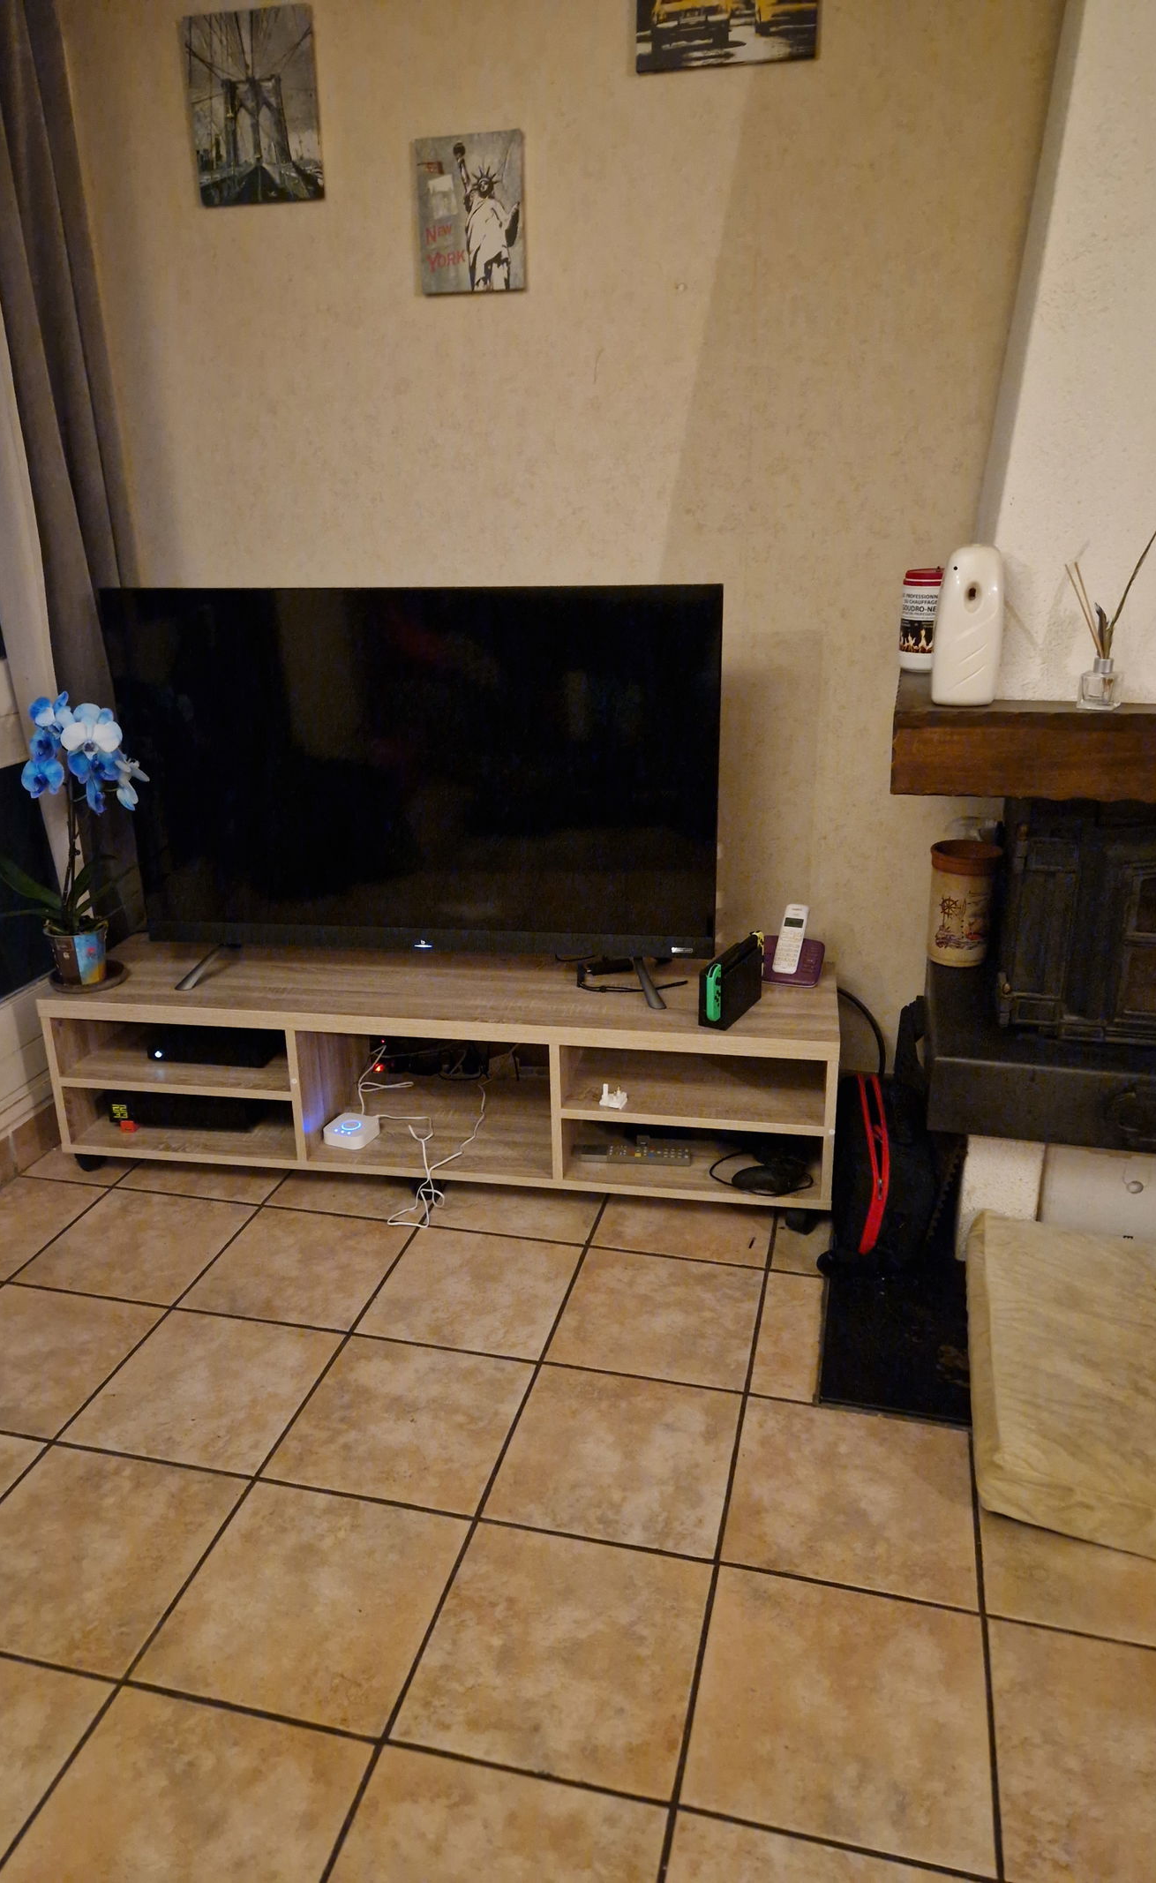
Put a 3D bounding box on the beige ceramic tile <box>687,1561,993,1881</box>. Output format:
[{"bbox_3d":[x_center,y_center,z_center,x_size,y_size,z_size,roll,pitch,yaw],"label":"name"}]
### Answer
[{"bbox_3d":[0.310,0.900,1.472,0.333,0.010,0.333,4,21,14],"label":"beige ceramic tile"}]

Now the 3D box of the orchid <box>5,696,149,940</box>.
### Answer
[{"bbox_3d":[-0.992,-0.233,2.417,0.260,0.473,0.180,3,21,11],"label":"orchid"}]

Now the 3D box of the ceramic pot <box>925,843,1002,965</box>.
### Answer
[{"bbox_3d":[0.772,-0.075,2.508,0.136,0.227,0.136,4,21,13],"label":"ceramic pot"}]

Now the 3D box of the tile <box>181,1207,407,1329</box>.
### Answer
[{"bbox_3d":[-0.509,0.604,2.318,0.333,0.010,0.333,4,21,14],"label":"tile"}]

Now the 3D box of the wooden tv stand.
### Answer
[{"bbox_3d":[-0.270,0.273,2.658,1.593,0.410,0.413,2,20,10],"label":"wooden tv stand"}]

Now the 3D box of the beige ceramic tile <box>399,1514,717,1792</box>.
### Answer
[{"bbox_3d":[-0.018,0.887,1.569,0.333,0.010,0.333,4,21,13],"label":"beige ceramic tile"}]

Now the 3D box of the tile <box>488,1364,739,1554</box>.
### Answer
[{"bbox_3d":[0.064,0.772,1.879,0.333,0.010,0.333,4,21,13],"label":"tile"}]

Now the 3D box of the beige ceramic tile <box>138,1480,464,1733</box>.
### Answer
[{"bbox_3d":[-0.345,0.855,1.630,0.333,0.010,0.333,4,21,14],"label":"beige ceramic tile"}]

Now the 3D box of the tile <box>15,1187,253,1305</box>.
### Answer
[{"bbox_3d":[-0.850,0.590,2.433,0.333,0.010,0.333,4,21,13],"label":"tile"}]

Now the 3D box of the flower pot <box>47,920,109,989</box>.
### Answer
[{"bbox_3d":[-1.031,0.028,2.591,0.122,0.100,0.122,-1,20,0],"label":"flower pot"}]

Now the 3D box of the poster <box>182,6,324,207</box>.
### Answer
[{"bbox_3d":[-0.574,-1.487,2.239,0.243,0.295,0.018,3,21,11],"label":"poster"}]

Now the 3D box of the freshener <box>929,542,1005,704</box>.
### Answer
[{"bbox_3d":[0.558,-0.454,1.786,0.081,0.222,0.072,3,21,11],"label":"freshener"}]

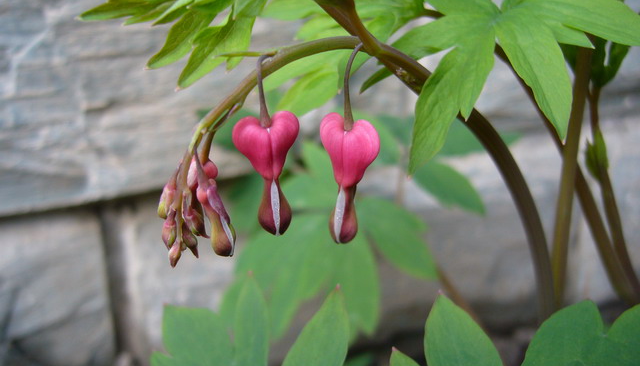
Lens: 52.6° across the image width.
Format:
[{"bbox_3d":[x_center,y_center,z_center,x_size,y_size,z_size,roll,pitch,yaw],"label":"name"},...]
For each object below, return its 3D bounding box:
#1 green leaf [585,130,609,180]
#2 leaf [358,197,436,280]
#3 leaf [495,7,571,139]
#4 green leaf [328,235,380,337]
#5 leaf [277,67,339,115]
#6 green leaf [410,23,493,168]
[{"bbox_3d":[0.145,-0.015,0.340,0.012,0.027,0.011,-7,-6,-1],"label":"green leaf"},{"bbox_3d":[0.044,0.034,0.370,0.030,0.058,0.012,-42,-11,-23],"label":"leaf"},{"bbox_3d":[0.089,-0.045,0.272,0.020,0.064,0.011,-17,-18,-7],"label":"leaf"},{"bbox_3d":[0.020,0.054,0.360,0.028,0.063,0.012,-7,-23,-3],"label":"green leaf"},{"bbox_3d":[-0.006,-0.045,0.320,0.036,0.010,0.019,-35,60,-16],"label":"leaf"},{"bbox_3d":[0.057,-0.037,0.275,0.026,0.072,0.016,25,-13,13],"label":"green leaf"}]

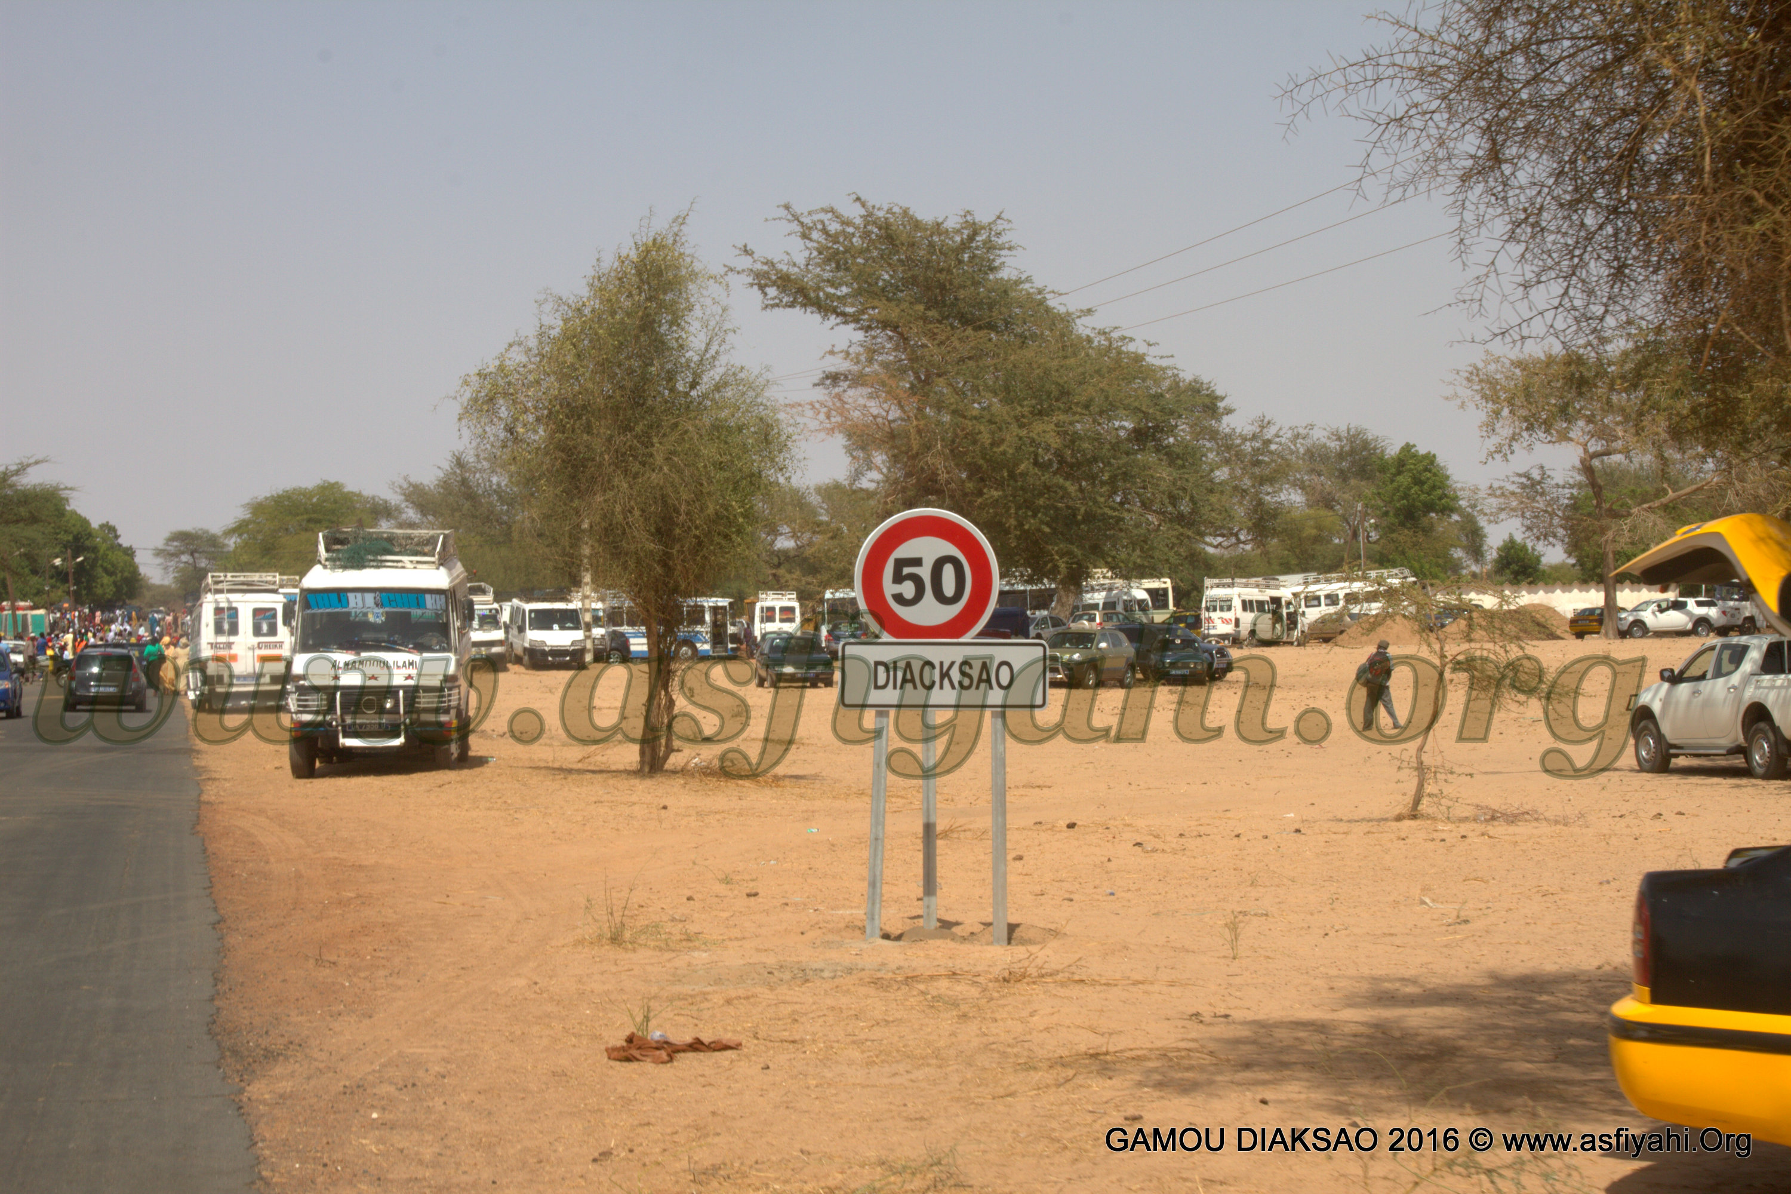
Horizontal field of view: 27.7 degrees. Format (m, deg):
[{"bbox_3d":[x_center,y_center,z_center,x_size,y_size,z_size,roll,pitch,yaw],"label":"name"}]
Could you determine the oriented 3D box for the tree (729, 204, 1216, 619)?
[{"bbox_3d":[3.360,-6.780,143.000,19.350,17.970,17.500,0,0,0],"label":"tree"}]

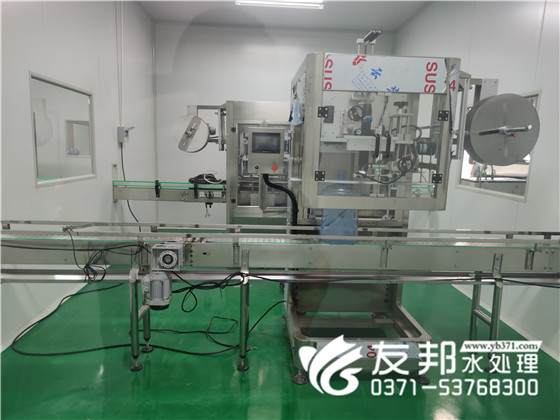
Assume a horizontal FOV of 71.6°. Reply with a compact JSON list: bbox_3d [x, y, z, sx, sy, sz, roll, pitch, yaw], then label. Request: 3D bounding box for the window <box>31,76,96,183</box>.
[{"bbox_3d":[-2.101,-0.747,3.827,0.061,0.949,1.219,1,9,-3],"label":"window"}]

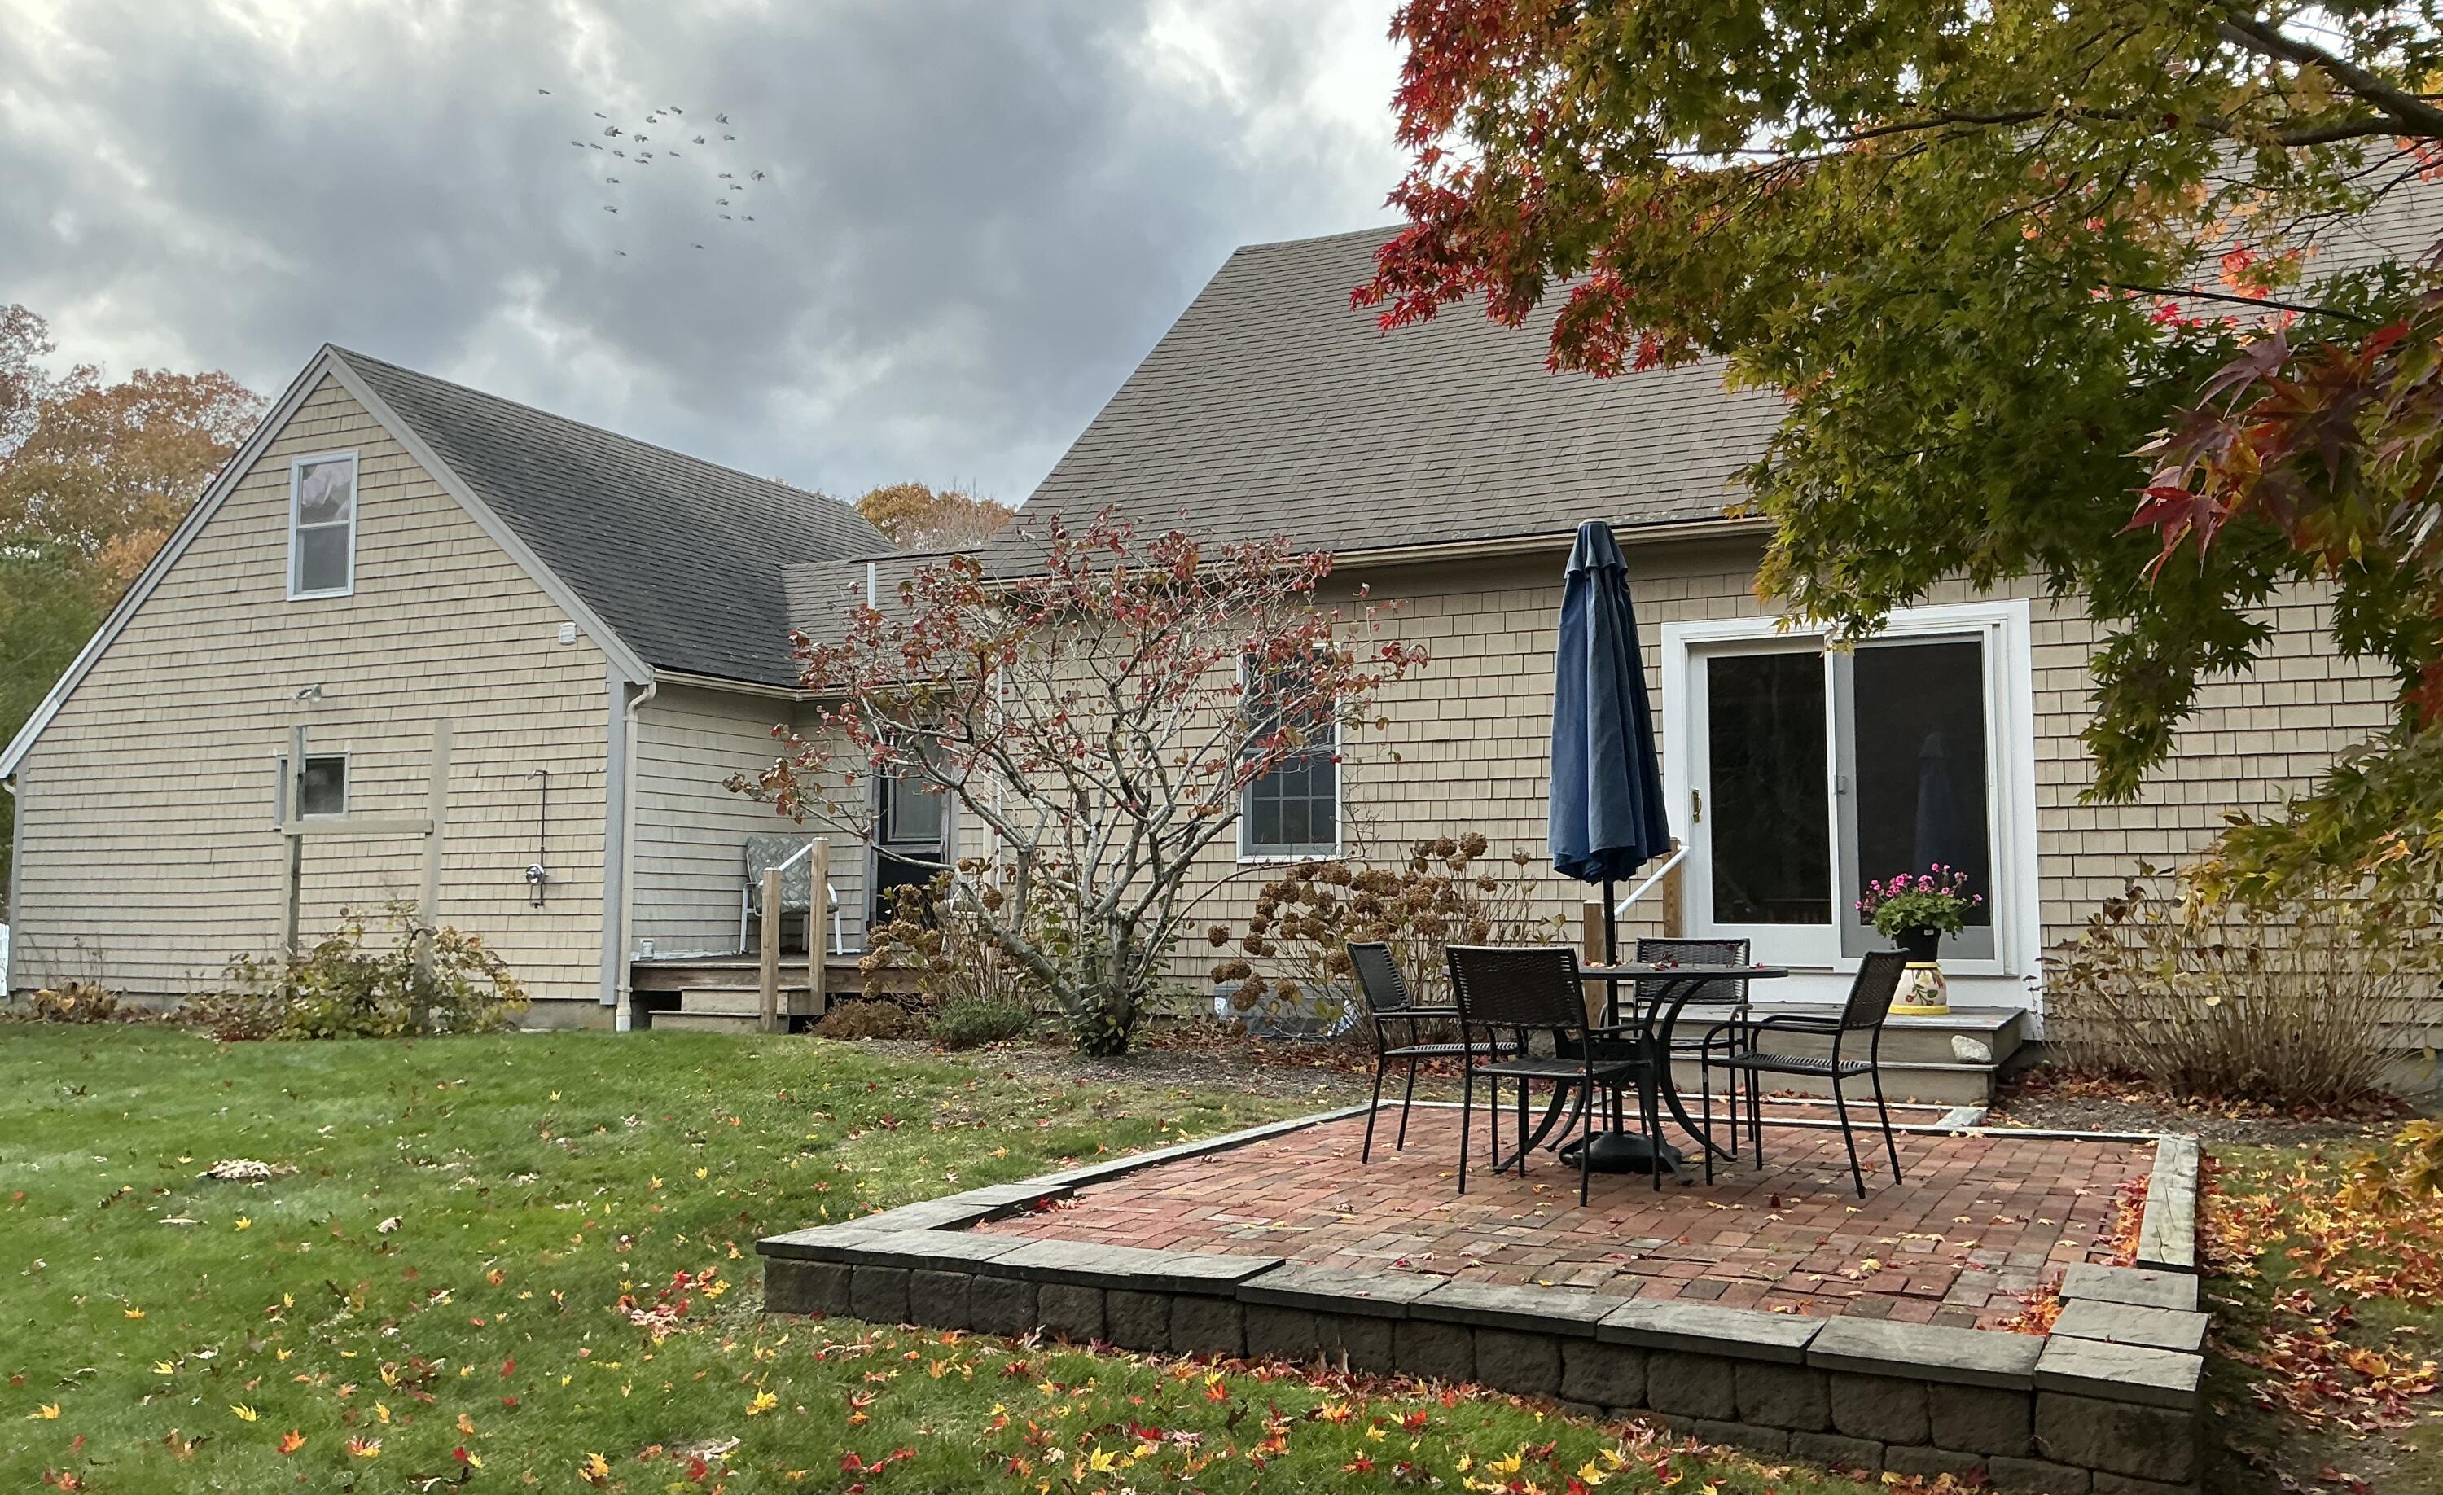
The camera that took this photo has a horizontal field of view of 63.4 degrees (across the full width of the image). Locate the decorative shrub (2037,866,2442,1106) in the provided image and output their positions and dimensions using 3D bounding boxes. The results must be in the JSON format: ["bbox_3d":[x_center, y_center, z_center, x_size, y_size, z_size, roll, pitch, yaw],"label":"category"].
[{"bbox_3d":[4.971,1.149,9.593,1.800,1.150,1.300,-2,-6,24],"label":"decorative shrub"}]

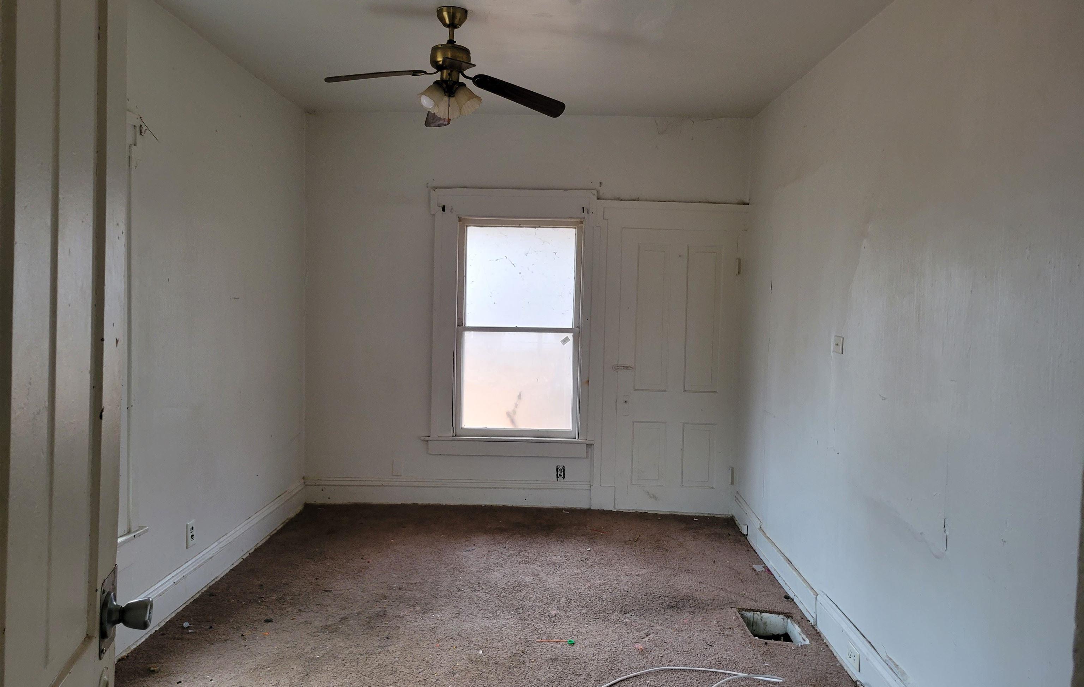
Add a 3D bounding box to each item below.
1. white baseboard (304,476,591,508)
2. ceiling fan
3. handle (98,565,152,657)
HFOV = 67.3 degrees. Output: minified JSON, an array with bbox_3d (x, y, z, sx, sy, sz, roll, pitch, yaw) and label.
[{"bbox_3d":[-0.656,1.041,5.669,1.989,0.194,0.025,1,3,1],"label":"white baseboard"},{"bbox_3d":[-0.391,-1.186,3.464,1.030,0.485,1.030,0,3,-13],"label":"ceiling fan"},{"bbox_3d":[-0.668,0.433,1.321,0.064,0.112,0.088,0,3,-15],"label":"handle"}]

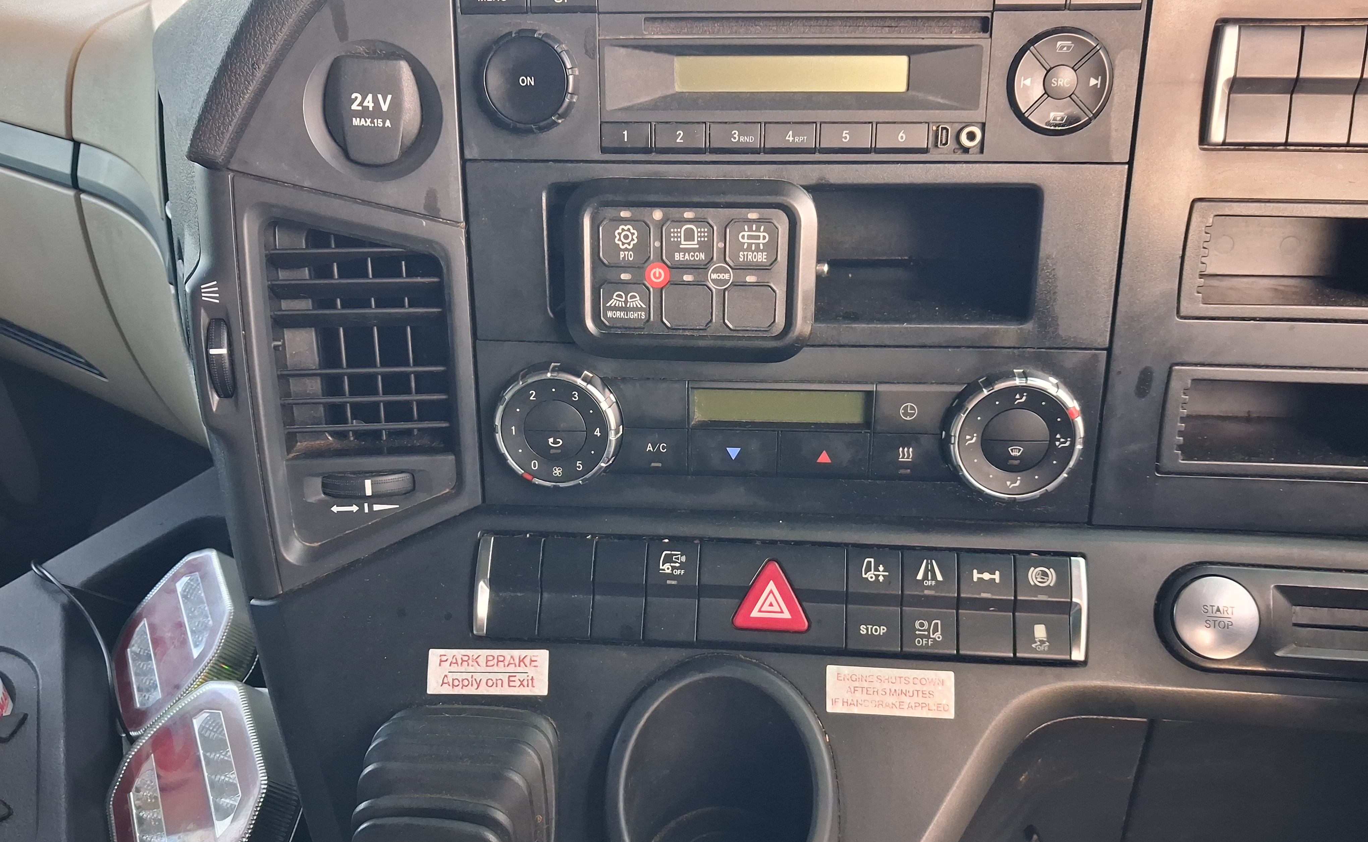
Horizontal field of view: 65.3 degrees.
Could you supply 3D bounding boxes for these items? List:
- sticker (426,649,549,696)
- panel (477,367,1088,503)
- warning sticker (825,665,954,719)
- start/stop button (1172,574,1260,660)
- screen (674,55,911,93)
[{"bbox_3d":[-0.079,0.102,0.430,0.049,0.018,0.001,1,-7,4],"label":"sticker"},{"bbox_3d":[0.040,0.005,0.419,0.230,0.050,0.020,1,14,5],"label":"panel"},{"bbox_3d":[0.081,0.107,0.420,0.050,0.018,0.001,1,-7,4],"label":"warning sticker"},{"bbox_3d":[0.208,0.077,0.417,0.033,0.032,0.010,1,-7,4],"label":"start/stop button"},{"bbox_3d":[0.040,-0.130,0.399,0.087,0.014,0.005,1,14,5],"label":"screen"}]

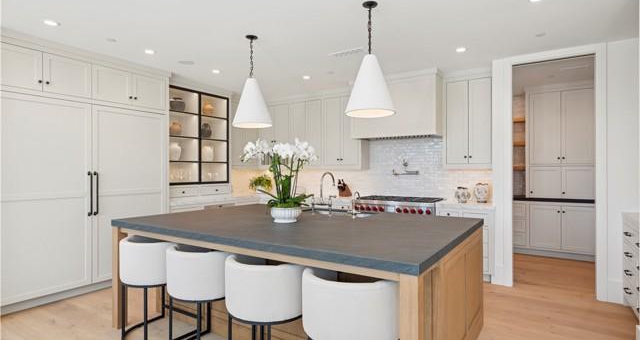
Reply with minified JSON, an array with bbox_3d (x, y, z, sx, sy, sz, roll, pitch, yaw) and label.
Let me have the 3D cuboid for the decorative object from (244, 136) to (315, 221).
[{"bbox_3d":[-0.350,0.077,3.060,0.620,0.725,0.500,0,0,-6],"label":"decorative object"}]

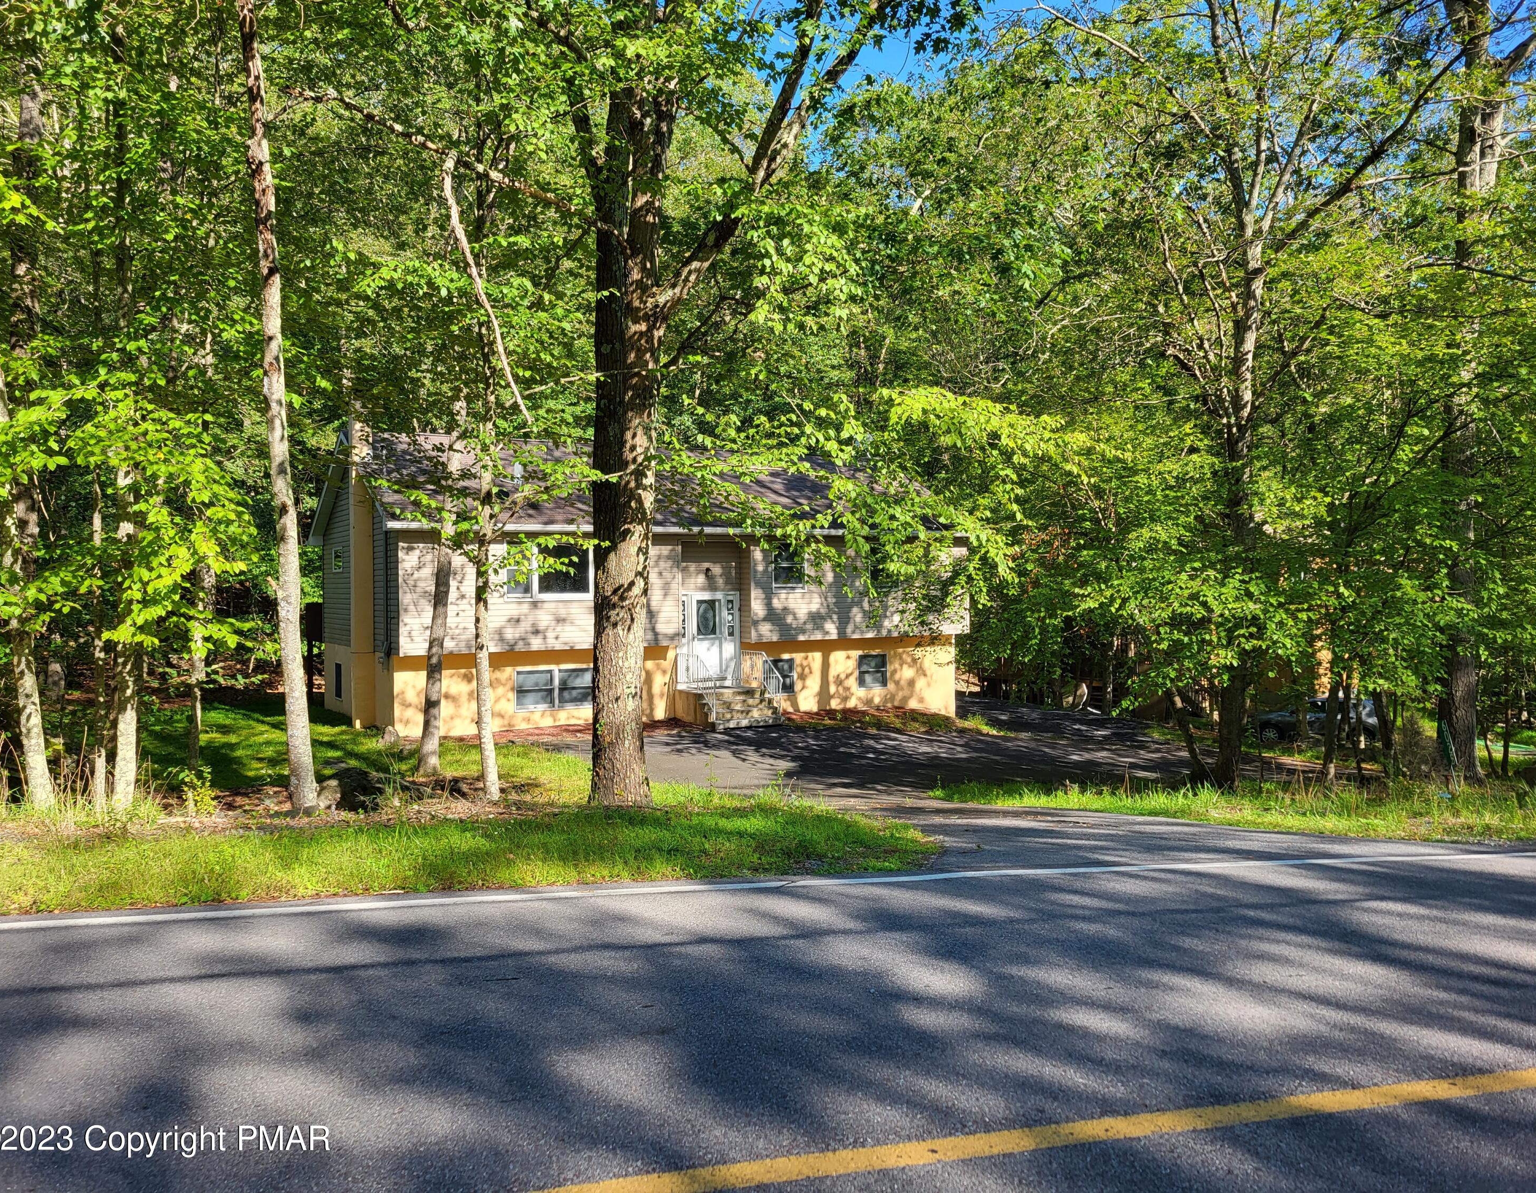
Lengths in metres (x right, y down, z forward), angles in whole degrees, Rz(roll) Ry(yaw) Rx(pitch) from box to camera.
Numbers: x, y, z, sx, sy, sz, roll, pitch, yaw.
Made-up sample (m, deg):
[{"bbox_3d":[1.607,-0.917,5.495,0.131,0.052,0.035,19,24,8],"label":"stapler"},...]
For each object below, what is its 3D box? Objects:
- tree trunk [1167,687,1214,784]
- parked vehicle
[{"bbox_3d":[3.937,1.299,11.150,0.220,0.916,0.180,-16,0,0],"label":"tree trunk"},{"bbox_3d":[17.189,3.989,37.600,4.450,1.620,1.850,-1,0,18],"label":"parked vehicle"}]

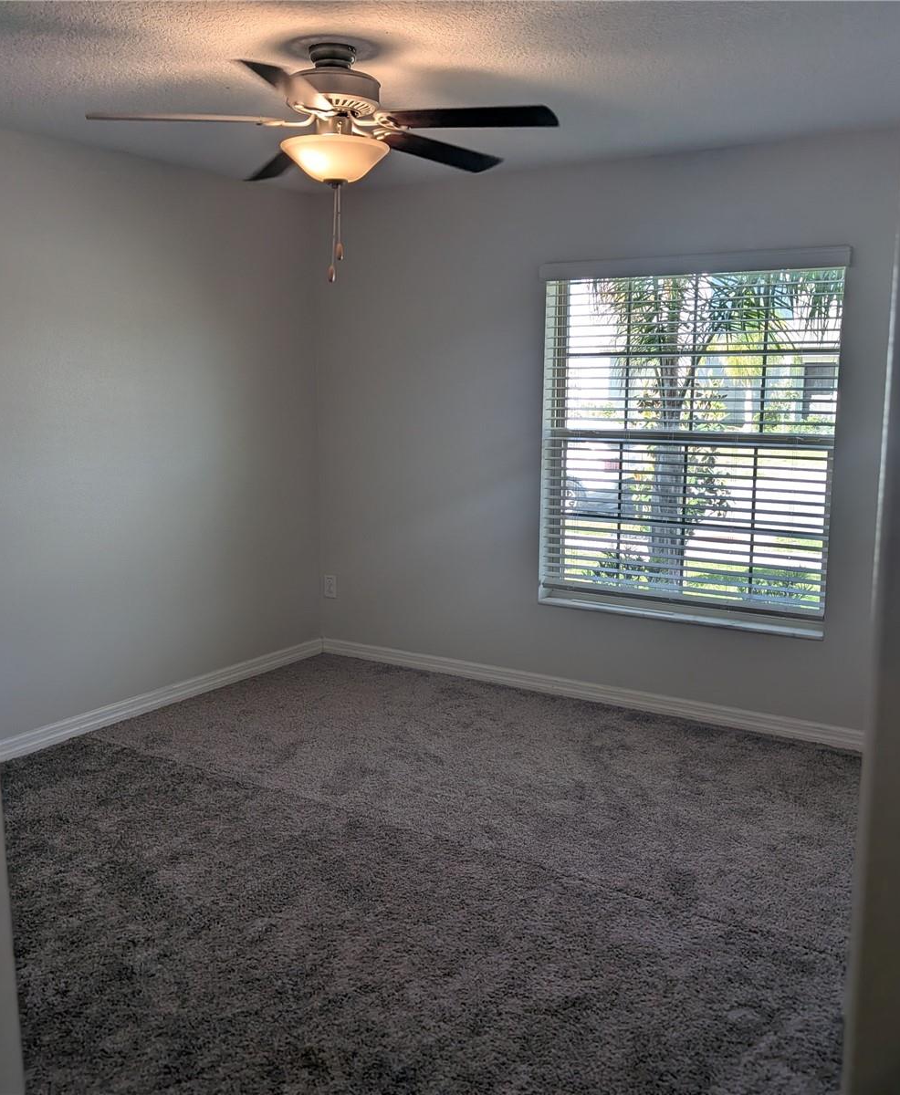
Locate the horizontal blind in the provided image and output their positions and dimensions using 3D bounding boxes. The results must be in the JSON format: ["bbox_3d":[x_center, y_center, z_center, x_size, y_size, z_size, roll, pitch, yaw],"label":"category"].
[{"bbox_3d":[1.006,-0.459,4.455,1.348,1.582,0.125,6,11,32],"label":"horizontal blind"}]

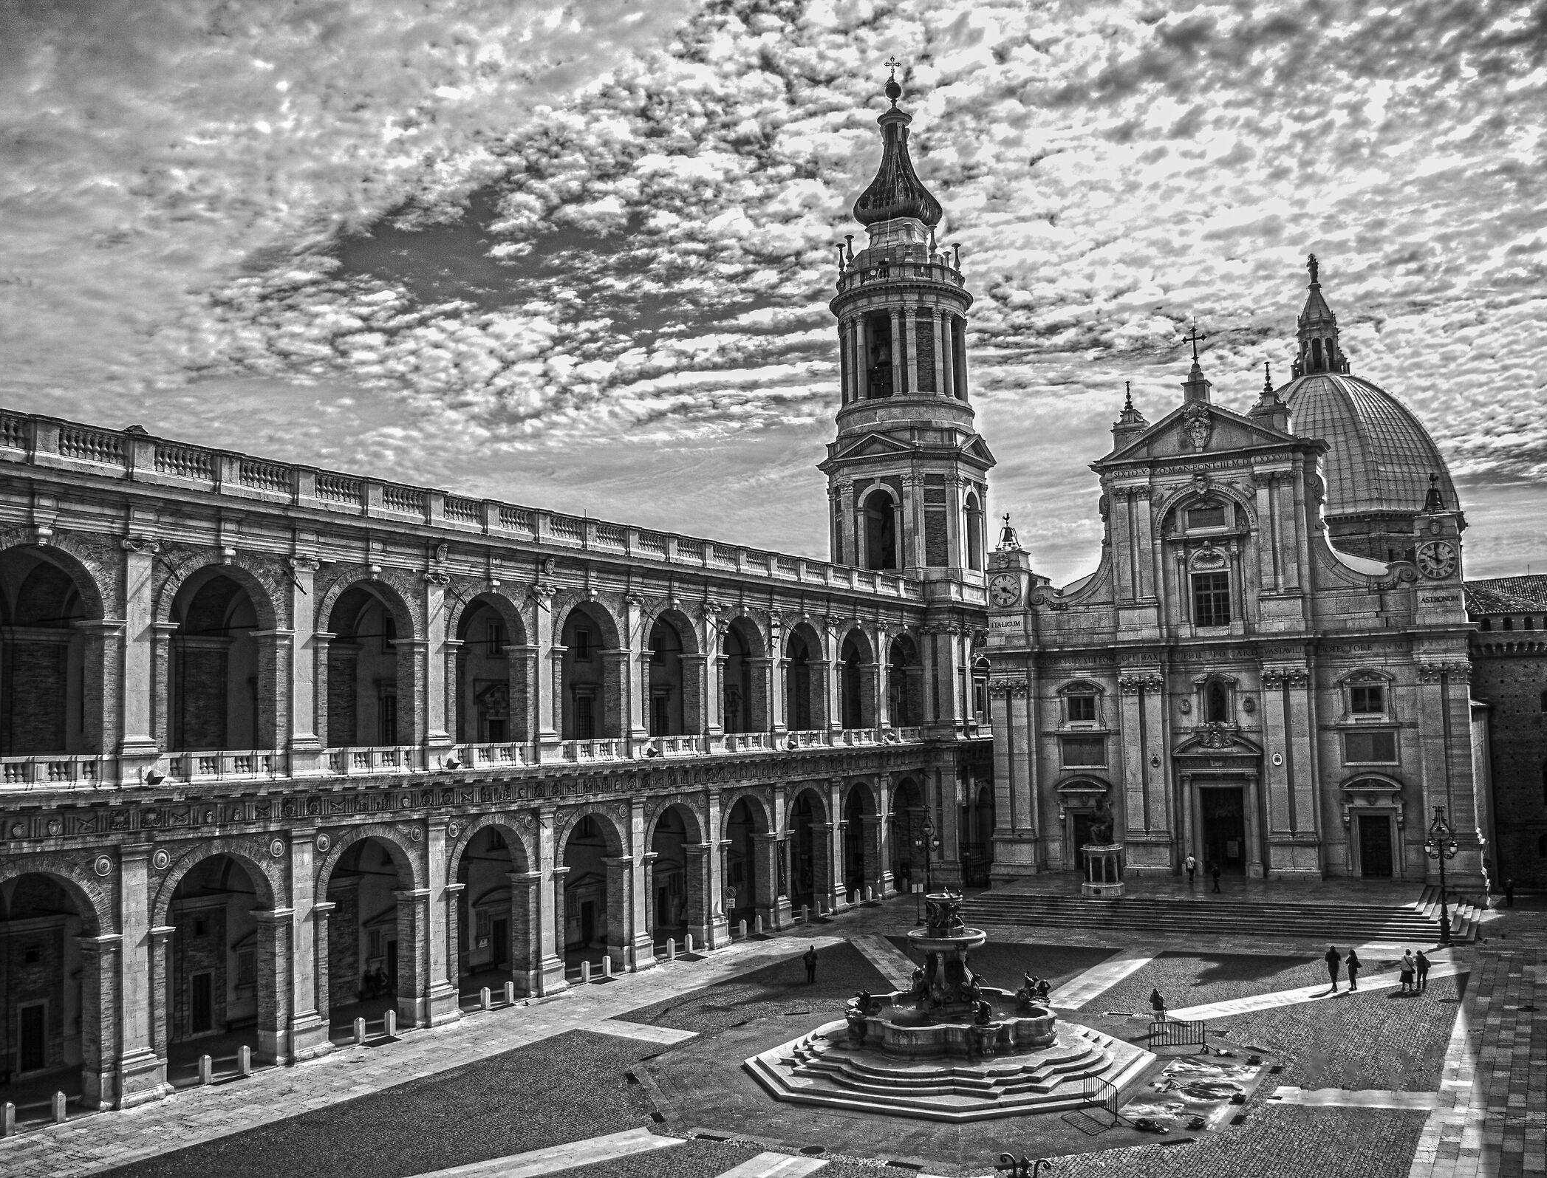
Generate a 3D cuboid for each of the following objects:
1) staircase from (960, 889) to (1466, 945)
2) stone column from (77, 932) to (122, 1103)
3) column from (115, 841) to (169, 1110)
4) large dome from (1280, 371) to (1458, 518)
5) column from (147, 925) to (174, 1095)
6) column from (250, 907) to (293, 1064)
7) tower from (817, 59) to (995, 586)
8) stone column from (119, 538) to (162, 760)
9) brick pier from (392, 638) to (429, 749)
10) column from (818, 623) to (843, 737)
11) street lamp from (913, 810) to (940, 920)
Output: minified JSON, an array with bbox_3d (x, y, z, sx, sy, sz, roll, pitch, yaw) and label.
[{"bbox_3d":[22.591,17.659,71.628,27.000,1.250,3.200,-5,-7,30],"label":"staircase"},{"bbox_3d":[-21.790,13.921,42.944,1.200,5.718,0.811,-5,-7,31],"label":"stone column"},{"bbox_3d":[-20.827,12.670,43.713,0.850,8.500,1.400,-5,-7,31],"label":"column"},{"bbox_3d":[56.818,-14.293,135.725,23.500,16.000,23.500,-5,-7,30],"label":"large dome"},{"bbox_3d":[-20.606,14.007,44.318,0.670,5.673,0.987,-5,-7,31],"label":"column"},{"bbox_3d":[-17.701,13.919,46.788,1.050,5.119,1.000,-5,-7,30],"label":"column"},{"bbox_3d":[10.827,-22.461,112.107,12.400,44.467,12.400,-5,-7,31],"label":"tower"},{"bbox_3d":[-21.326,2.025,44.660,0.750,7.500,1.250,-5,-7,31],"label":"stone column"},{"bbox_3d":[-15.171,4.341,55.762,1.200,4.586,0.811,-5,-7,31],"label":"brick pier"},{"bbox_3d":[3.563,5.826,83.321,0.900,7.196,1.550,-5,-7,30],"label":"column"},{"bbox_3d":[9.122,16.411,78.119,1.600,6.800,0.650,-5,-7,31],"label":"street lamp"}]

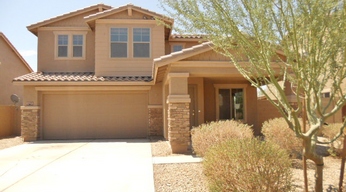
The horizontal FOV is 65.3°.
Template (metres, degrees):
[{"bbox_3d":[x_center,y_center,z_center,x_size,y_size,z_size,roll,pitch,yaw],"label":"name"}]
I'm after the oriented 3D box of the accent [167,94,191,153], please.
[{"bbox_3d":[0.176,0.909,8.851,0.703,1.838,0.680,0,-2,-4],"label":"accent"}]

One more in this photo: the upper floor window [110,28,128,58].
[{"bbox_3d":[-2.568,-2.535,12.968,0.836,1.454,0.120,0,-2,-4],"label":"upper floor window"}]

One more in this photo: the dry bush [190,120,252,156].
[{"bbox_3d":[1.659,1.359,9.006,2.110,1.078,1.800,0,-2,-4],"label":"dry bush"}]

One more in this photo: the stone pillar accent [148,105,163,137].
[{"bbox_3d":[-0.805,1.190,12.714,0.668,1.482,0.500,0,-2,-4],"label":"stone pillar accent"}]

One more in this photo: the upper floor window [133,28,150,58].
[{"bbox_3d":[-1.519,-2.551,13.047,0.841,1.463,0.120,0,-2,-4],"label":"upper floor window"}]

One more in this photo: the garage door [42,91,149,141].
[{"bbox_3d":[-3.647,0.982,12.779,4.869,2.173,0.100,0,-2,-4],"label":"garage door"}]

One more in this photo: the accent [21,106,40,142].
[{"bbox_3d":[-6.386,1.254,12.263,0.759,1.552,0.500,0,-2,-4],"label":"accent"}]

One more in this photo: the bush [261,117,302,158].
[{"bbox_3d":[3.681,1.316,9.059,1.478,1.218,1.450,0,-2,-4],"label":"bush"}]

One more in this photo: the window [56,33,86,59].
[{"bbox_3d":[-5.107,-2.490,13.543,1.435,1.282,0.130,0,-2,-4],"label":"window"}]

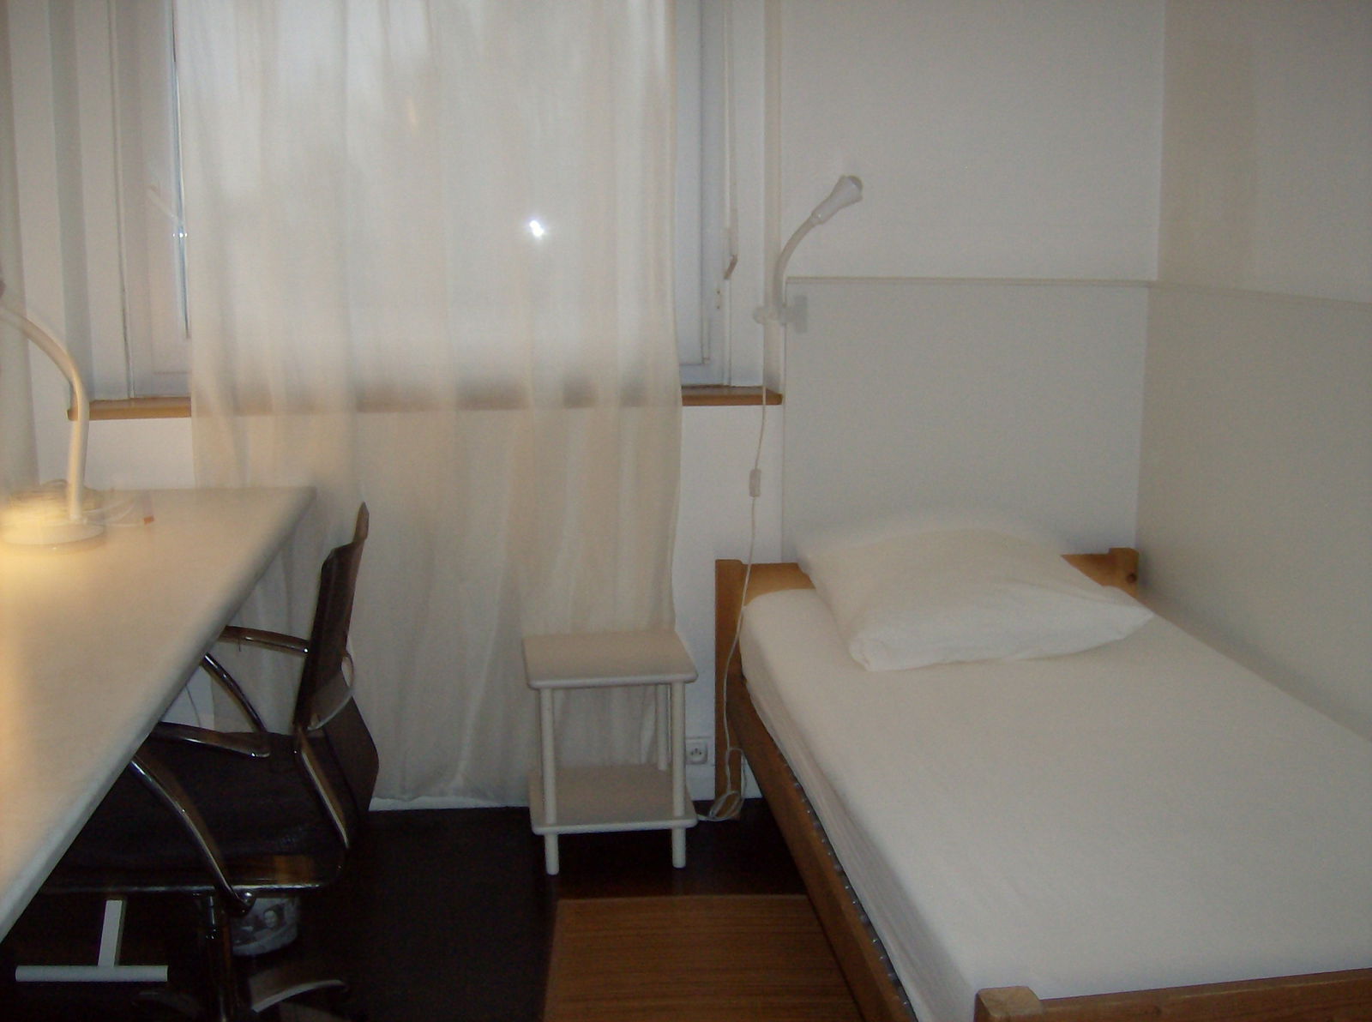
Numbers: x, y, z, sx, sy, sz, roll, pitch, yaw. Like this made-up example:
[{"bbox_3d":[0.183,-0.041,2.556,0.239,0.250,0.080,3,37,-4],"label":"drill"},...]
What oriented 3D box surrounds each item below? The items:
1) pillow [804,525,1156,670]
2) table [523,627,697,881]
[{"bbox_3d":[0.607,0.165,2.986,0.629,0.140,0.425,-3,25,-16],"label":"pillow"},{"bbox_3d":[-0.163,0.507,2.980,0.333,0.426,0.308,-2,11,-8],"label":"table"}]

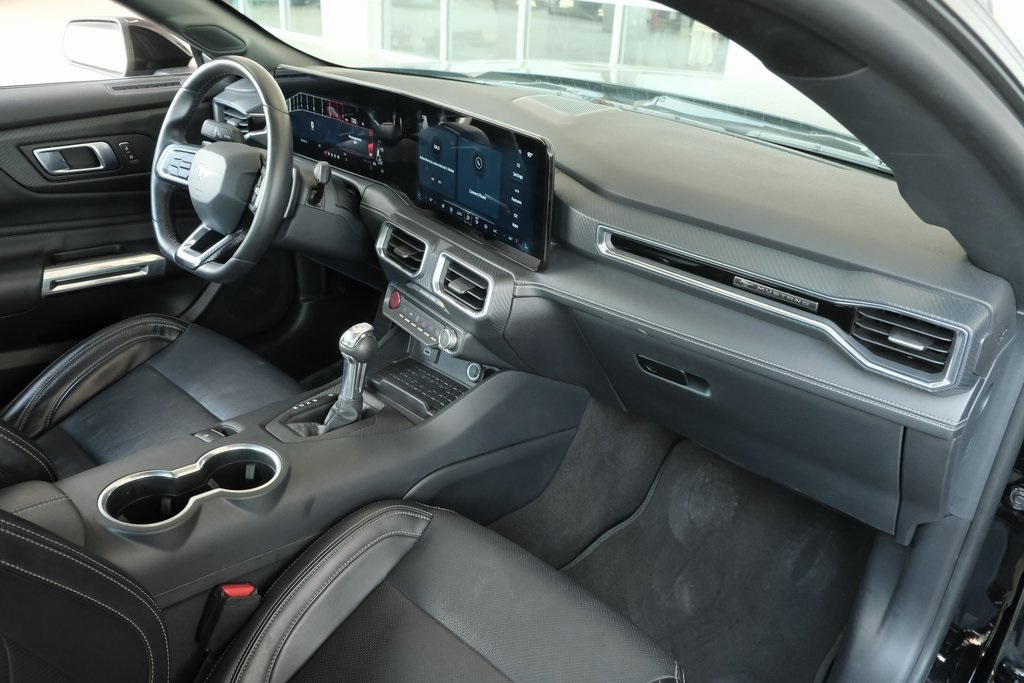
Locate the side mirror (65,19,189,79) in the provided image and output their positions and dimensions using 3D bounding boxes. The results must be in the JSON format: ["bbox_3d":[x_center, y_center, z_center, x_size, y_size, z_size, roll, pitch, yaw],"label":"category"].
[{"bbox_3d":[-0.778,-0.592,1.551,0.150,0.135,0.250,-15,30,-34],"label":"side mirror"}]

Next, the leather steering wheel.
[{"bbox_3d":[-0.451,-0.263,1.222,0.370,0.352,0.100,25,11,39],"label":"leather steering wheel"}]

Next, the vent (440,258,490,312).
[{"bbox_3d":[-0.066,-0.081,1.059,0.040,0.070,0.108,-1,21,-45],"label":"vent"}]

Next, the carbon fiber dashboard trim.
[{"bbox_3d":[0.248,-0.050,0.797,0.395,0.080,0.050,24,17,37],"label":"carbon fiber dashboard trim"}]

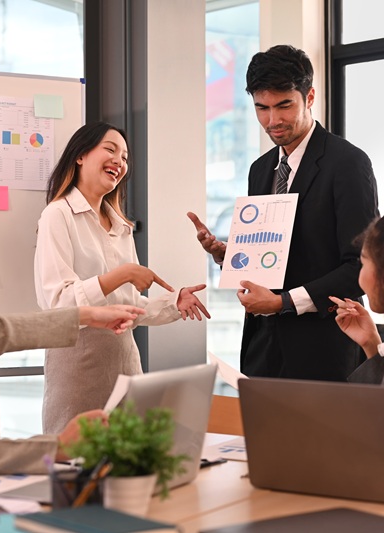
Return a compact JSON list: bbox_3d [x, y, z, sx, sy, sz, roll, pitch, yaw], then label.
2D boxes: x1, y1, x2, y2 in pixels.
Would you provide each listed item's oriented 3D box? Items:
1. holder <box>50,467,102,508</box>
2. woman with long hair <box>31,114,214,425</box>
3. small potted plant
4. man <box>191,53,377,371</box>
[{"bbox_3d":[-0.190,0.372,1.814,0.087,0.088,0.087,1,-1,-35],"label":"holder"},{"bbox_3d":[-0.200,0.378,3.114,0.490,1.590,0.480,1,-1,-45],"label":"woman with long hair"},{"bbox_3d":[-0.108,0.316,1.805,0.190,0.200,0.190,0,-1,0],"label":"small potted plant"},{"bbox_3d":[0.262,0.278,3.106,0.560,1.790,0.500,-1,-1,43],"label":"man"}]

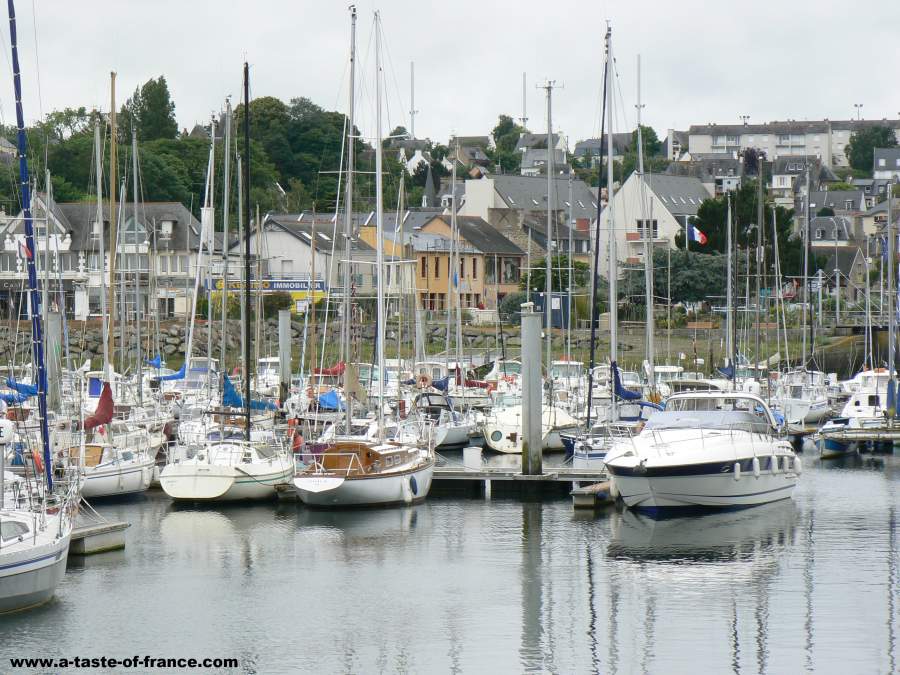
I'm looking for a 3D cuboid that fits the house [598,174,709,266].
[{"bbox_3d":[21.239,-11.575,395.000,11.000,11.300,11.500,0,0,25],"label":"house"}]

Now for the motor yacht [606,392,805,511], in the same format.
[{"bbox_3d":[6.250,2.874,95.800,3.300,3.100,10.000,0,0,14],"label":"motor yacht"}]

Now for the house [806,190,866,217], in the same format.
[{"bbox_3d":[55.620,-18.996,550.000,8.600,5.000,7.500,0,0,11],"label":"house"}]

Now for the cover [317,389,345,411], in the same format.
[{"bbox_3d":[-5.847,3.034,187.000,0.700,1.100,2.400,0,0,18],"label":"cover"}]

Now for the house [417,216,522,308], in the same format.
[{"bbox_3d":[1.410,-5.722,308.000,8.000,8.400,9.500,0,0,25],"label":"house"}]

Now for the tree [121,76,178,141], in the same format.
[{"bbox_3d":[-40.885,-30.749,520.000,8.000,9.800,7.500,0,0,0],"label":"tree"}]

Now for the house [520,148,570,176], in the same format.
[{"bbox_3d":[18.991,-34.402,760.000,9.000,6.200,8.000,0,0,12],"label":"house"}]

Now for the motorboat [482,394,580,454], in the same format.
[{"bbox_3d":[3.620,3.374,148.200,2.600,2.350,7.000,0,0,18],"label":"motorboat"}]

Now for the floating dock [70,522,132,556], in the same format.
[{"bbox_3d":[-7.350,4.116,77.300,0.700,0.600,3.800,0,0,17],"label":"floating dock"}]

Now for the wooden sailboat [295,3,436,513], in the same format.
[{"bbox_3d":[-2.100,-2.151,100.800,2.700,13.000,8.600,0,0,17],"label":"wooden sailboat"}]

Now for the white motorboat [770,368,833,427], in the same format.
[{"bbox_3d":[17.100,2.865,181.000,2.300,2.800,6.200,0,0,18],"label":"white motorboat"}]

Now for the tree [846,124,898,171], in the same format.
[{"bbox_3d":[82.714,-37.089,750.000,9.800,9.400,9.500,0,0,0],"label":"tree"}]

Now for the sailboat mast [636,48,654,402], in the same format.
[{"bbox_3d":[6.923,-3.921,135.000,0.200,11.800,0.200,-2,0,0],"label":"sailboat mast"}]

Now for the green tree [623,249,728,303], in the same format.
[{"bbox_3d":[21.905,-5.681,368.000,10.500,5.600,9.500,0,0,0],"label":"green tree"}]

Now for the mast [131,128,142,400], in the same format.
[{"bbox_3d":[-11.038,-2.473,135.000,0.180,9.800,0.180,-1,0,0],"label":"mast"}]

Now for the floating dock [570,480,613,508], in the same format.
[{"bbox_3d":[3.554,3.927,95.000,0.660,0.480,3.000,0,0,17],"label":"floating dock"}]

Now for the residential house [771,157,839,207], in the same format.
[{"bbox_3d":[62.610,-27.375,675.000,11.000,9.400,9.000,0,0,6],"label":"residential house"}]

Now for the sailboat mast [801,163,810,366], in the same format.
[{"bbox_3d":[17.350,-3.455,186.000,0.200,9.800,0.200,0,0,18],"label":"sailboat mast"}]

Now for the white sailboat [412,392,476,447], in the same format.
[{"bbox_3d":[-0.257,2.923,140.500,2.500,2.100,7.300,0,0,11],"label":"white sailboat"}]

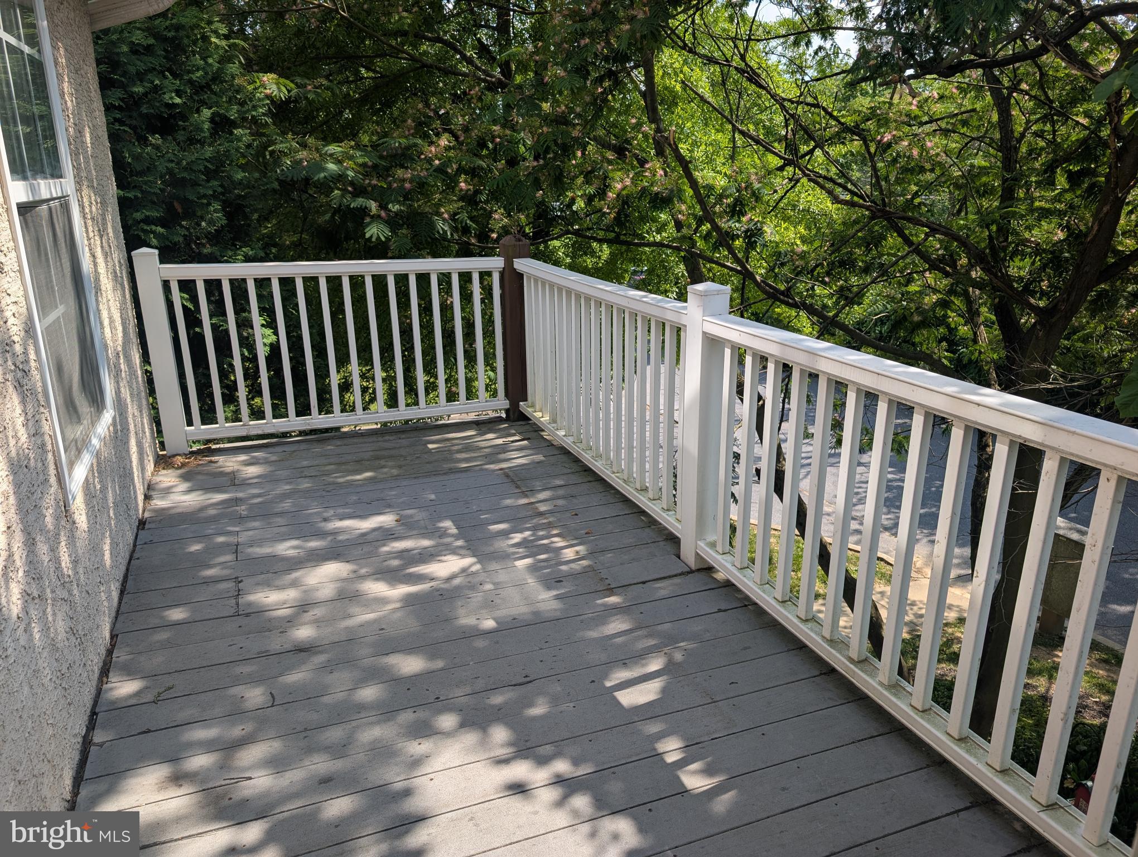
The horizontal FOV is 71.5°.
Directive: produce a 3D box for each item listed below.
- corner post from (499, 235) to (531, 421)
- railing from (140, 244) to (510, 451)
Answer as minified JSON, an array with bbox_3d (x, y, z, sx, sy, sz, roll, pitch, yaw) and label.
[{"bbox_3d":[-0.311,-0.582,4.684,0.136,1.095,0.136,-7,19,-20],"label":"corner post"},{"bbox_3d":[-1.287,-0.487,4.423,1.900,1.088,0.115,-6,18,-18],"label":"railing"}]

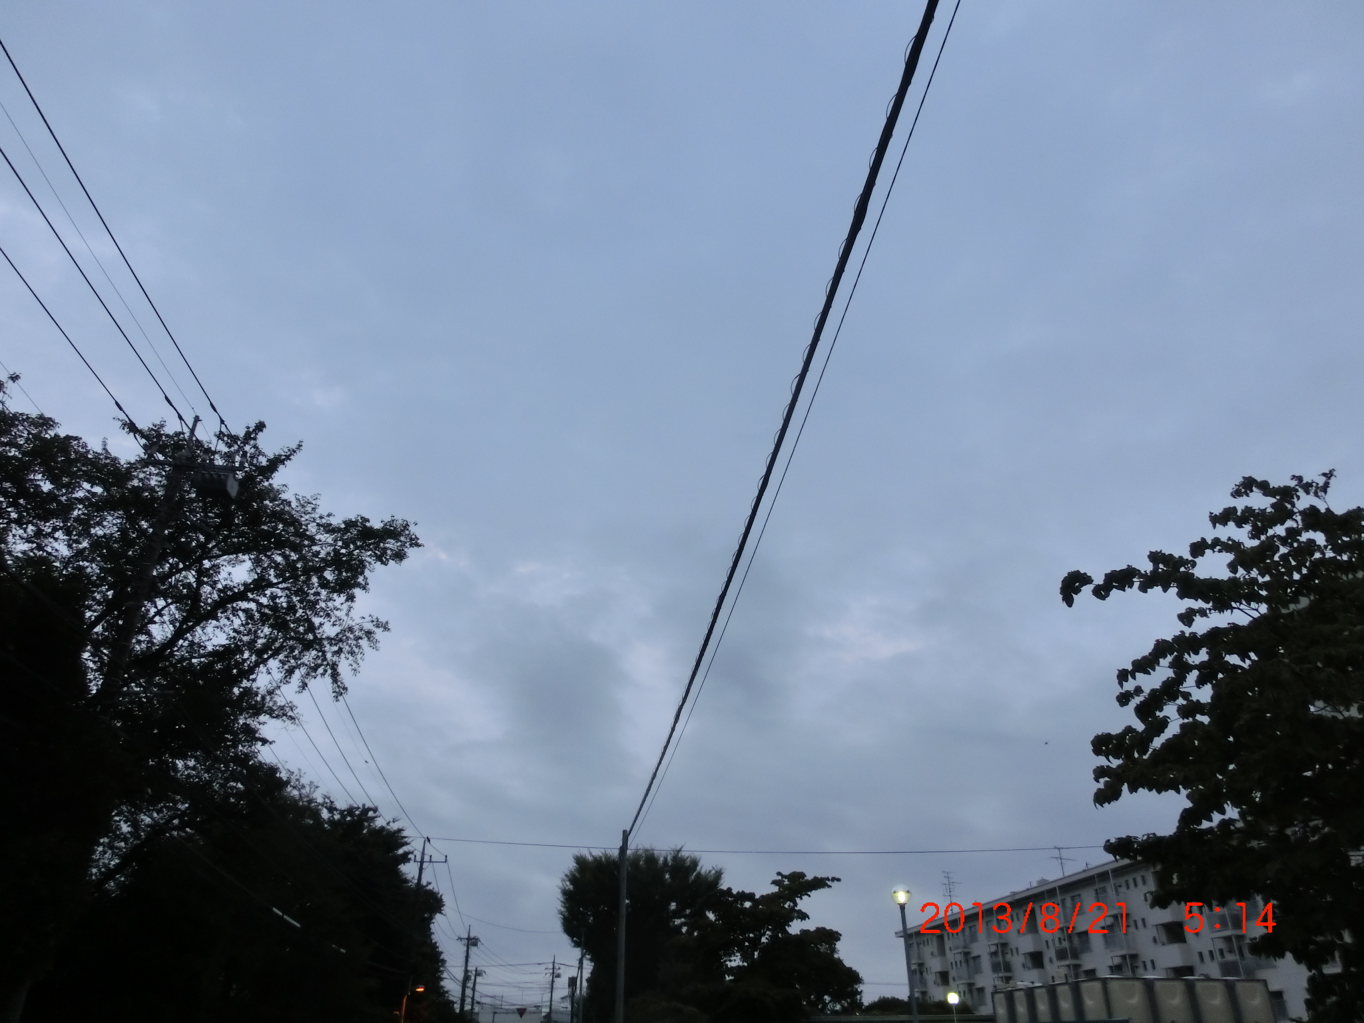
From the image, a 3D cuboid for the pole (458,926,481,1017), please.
[{"bbox_3d":[-18.592,41.531,79.845,2.000,12.000,0.700,4,-31,-6],"label":"pole"}]

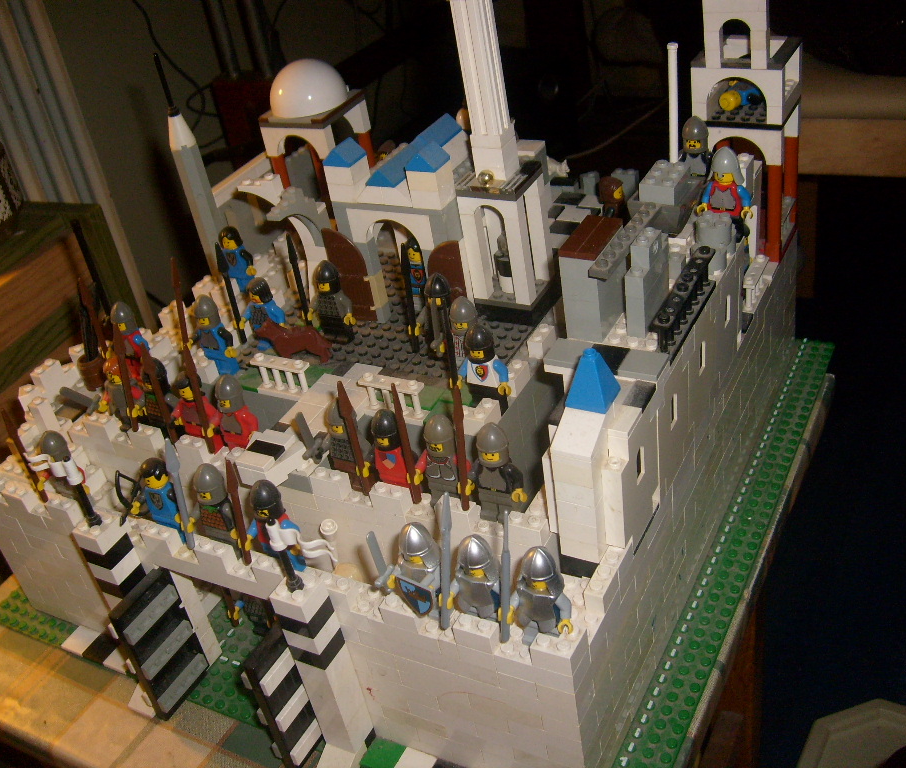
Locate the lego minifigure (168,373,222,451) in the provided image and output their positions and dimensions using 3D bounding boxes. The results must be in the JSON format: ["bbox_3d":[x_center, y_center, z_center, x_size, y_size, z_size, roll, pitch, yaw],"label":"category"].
[{"bbox_3d":[-0.126,0.014,0.500,0.026,0.042,0.017,8,39,26],"label":"lego minifigure"}]

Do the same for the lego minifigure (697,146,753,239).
[{"bbox_3d":[0.129,-0.089,0.492,0.025,0.044,0.016,14,41,32],"label":"lego minifigure"}]

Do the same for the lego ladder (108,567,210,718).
[{"bbox_3d":[-0.139,0.125,0.495,0.012,0.070,0.033,12,41,30],"label":"lego ladder"}]

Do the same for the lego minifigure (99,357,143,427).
[{"bbox_3d":[-0.170,0.005,0.528,0.025,0.041,0.016,3,37,20],"label":"lego minifigure"}]

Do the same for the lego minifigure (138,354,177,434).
[{"bbox_3d":[-0.143,0.009,0.510,0.026,0.043,0.017,14,41,31],"label":"lego minifigure"}]

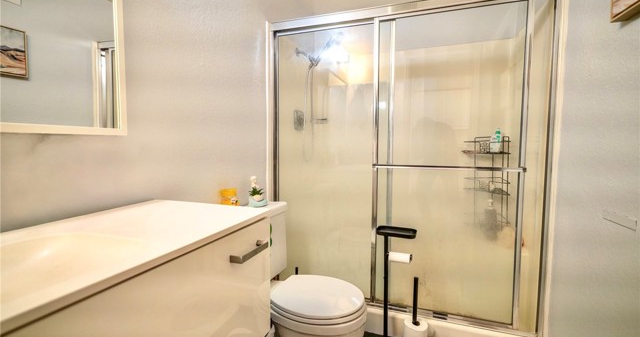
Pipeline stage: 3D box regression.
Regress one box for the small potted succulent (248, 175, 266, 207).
[{"bbox_3d":[-0.325,0.115,1.479,0.086,0.162,0.088,2,4,19],"label":"small potted succulent"}]

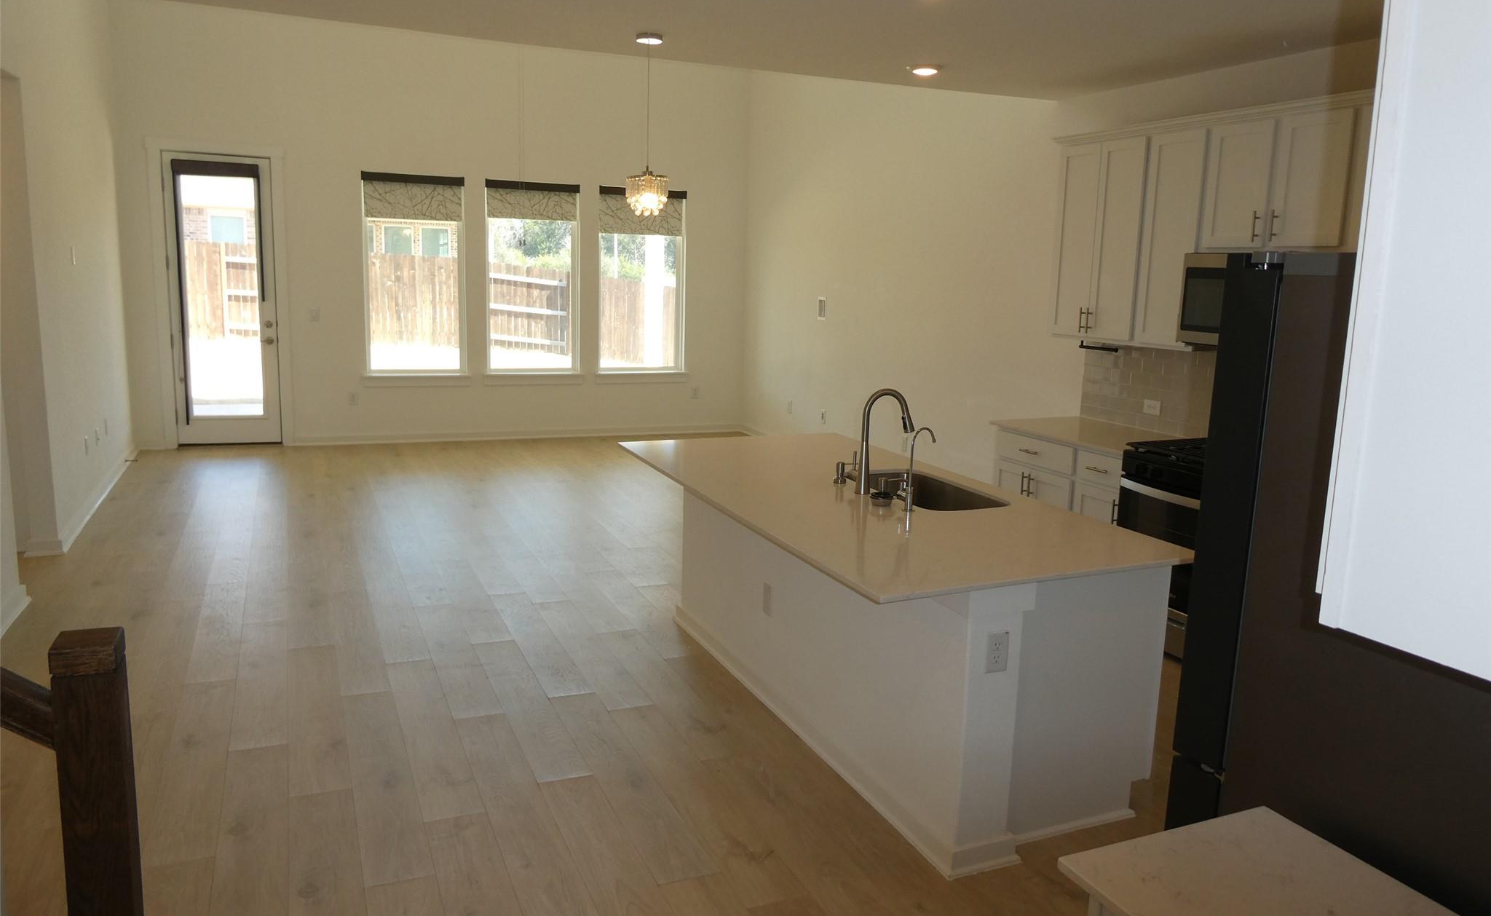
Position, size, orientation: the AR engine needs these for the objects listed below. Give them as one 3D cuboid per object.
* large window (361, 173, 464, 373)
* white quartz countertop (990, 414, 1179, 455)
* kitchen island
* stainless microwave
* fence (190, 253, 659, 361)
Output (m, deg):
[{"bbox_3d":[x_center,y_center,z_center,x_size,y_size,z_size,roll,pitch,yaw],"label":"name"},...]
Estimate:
[{"bbox_3d":[-3.059,-1.687,9.616,0.904,1.819,0.120,-3,11,-23],"label":"large window"},{"bbox_3d":[1.931,-0.129,5.641,0.660,0.032,1.045,-3,11,-23],"label":"white quartz countertop"},{"bbox_3d":[0.412,0.548,4.122,1.180,0.890,2.445,-3,11,-23],"label":"kitchen island"},{"bbox_3d":[2.437,-0.723,4.731,0.395,0.443,0.757,-3,11,-23],"label":"stainless microwave"},{"bbox_3d":[-6.059,-3.137,21.686,9.600,2.050,0.200,-3,11,-23],"label":"fence"}]

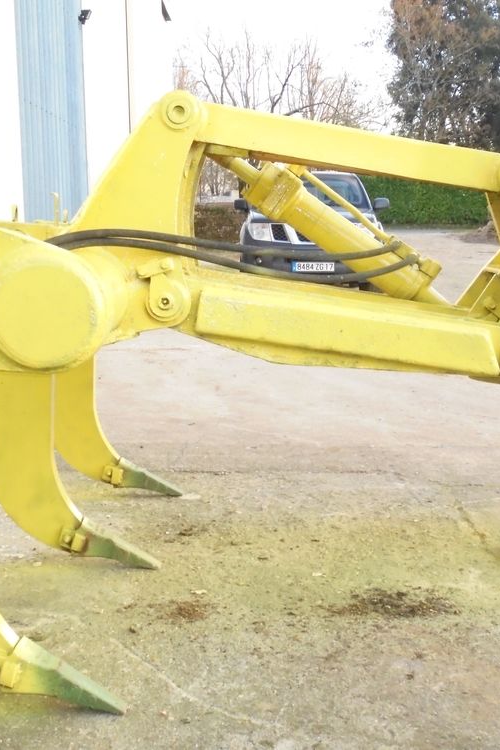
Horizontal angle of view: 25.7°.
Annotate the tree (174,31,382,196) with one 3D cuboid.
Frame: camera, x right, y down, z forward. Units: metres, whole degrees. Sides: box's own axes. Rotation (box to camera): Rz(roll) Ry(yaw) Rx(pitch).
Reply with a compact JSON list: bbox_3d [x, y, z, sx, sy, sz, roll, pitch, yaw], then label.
[{"bbox_3d":[0.983,-8.486,39.186,7.500,7.840,7.000,-1,8,2],"label":"tree"}]

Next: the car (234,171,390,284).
[{"bbox_3d":[0.882,-2.031,15.858,1.920,1.770,5.050,-1,8,3],"label":"car"}]

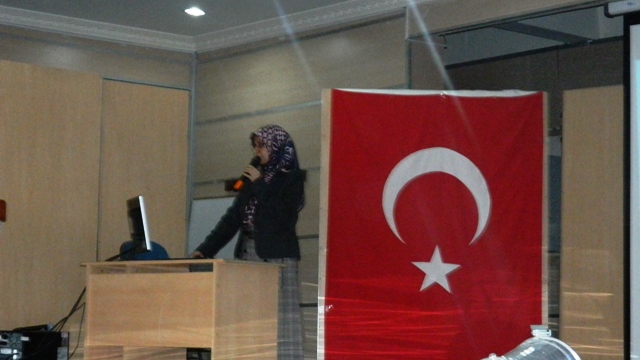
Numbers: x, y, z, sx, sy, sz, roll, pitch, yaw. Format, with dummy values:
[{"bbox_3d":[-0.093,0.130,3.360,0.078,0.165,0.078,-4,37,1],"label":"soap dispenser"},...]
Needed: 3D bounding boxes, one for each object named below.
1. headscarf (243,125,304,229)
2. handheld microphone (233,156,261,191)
[{"bbox_3d":[-0.273,-0.021,9.100,0.330,0.585,0.270,3,-6,-22],"label":"headscarf"},{"bbox_3d":[-0.422,-0.035,9.030,0.052,0.245,0.052,42,-12,-18],"label":"handheld microphone"}]

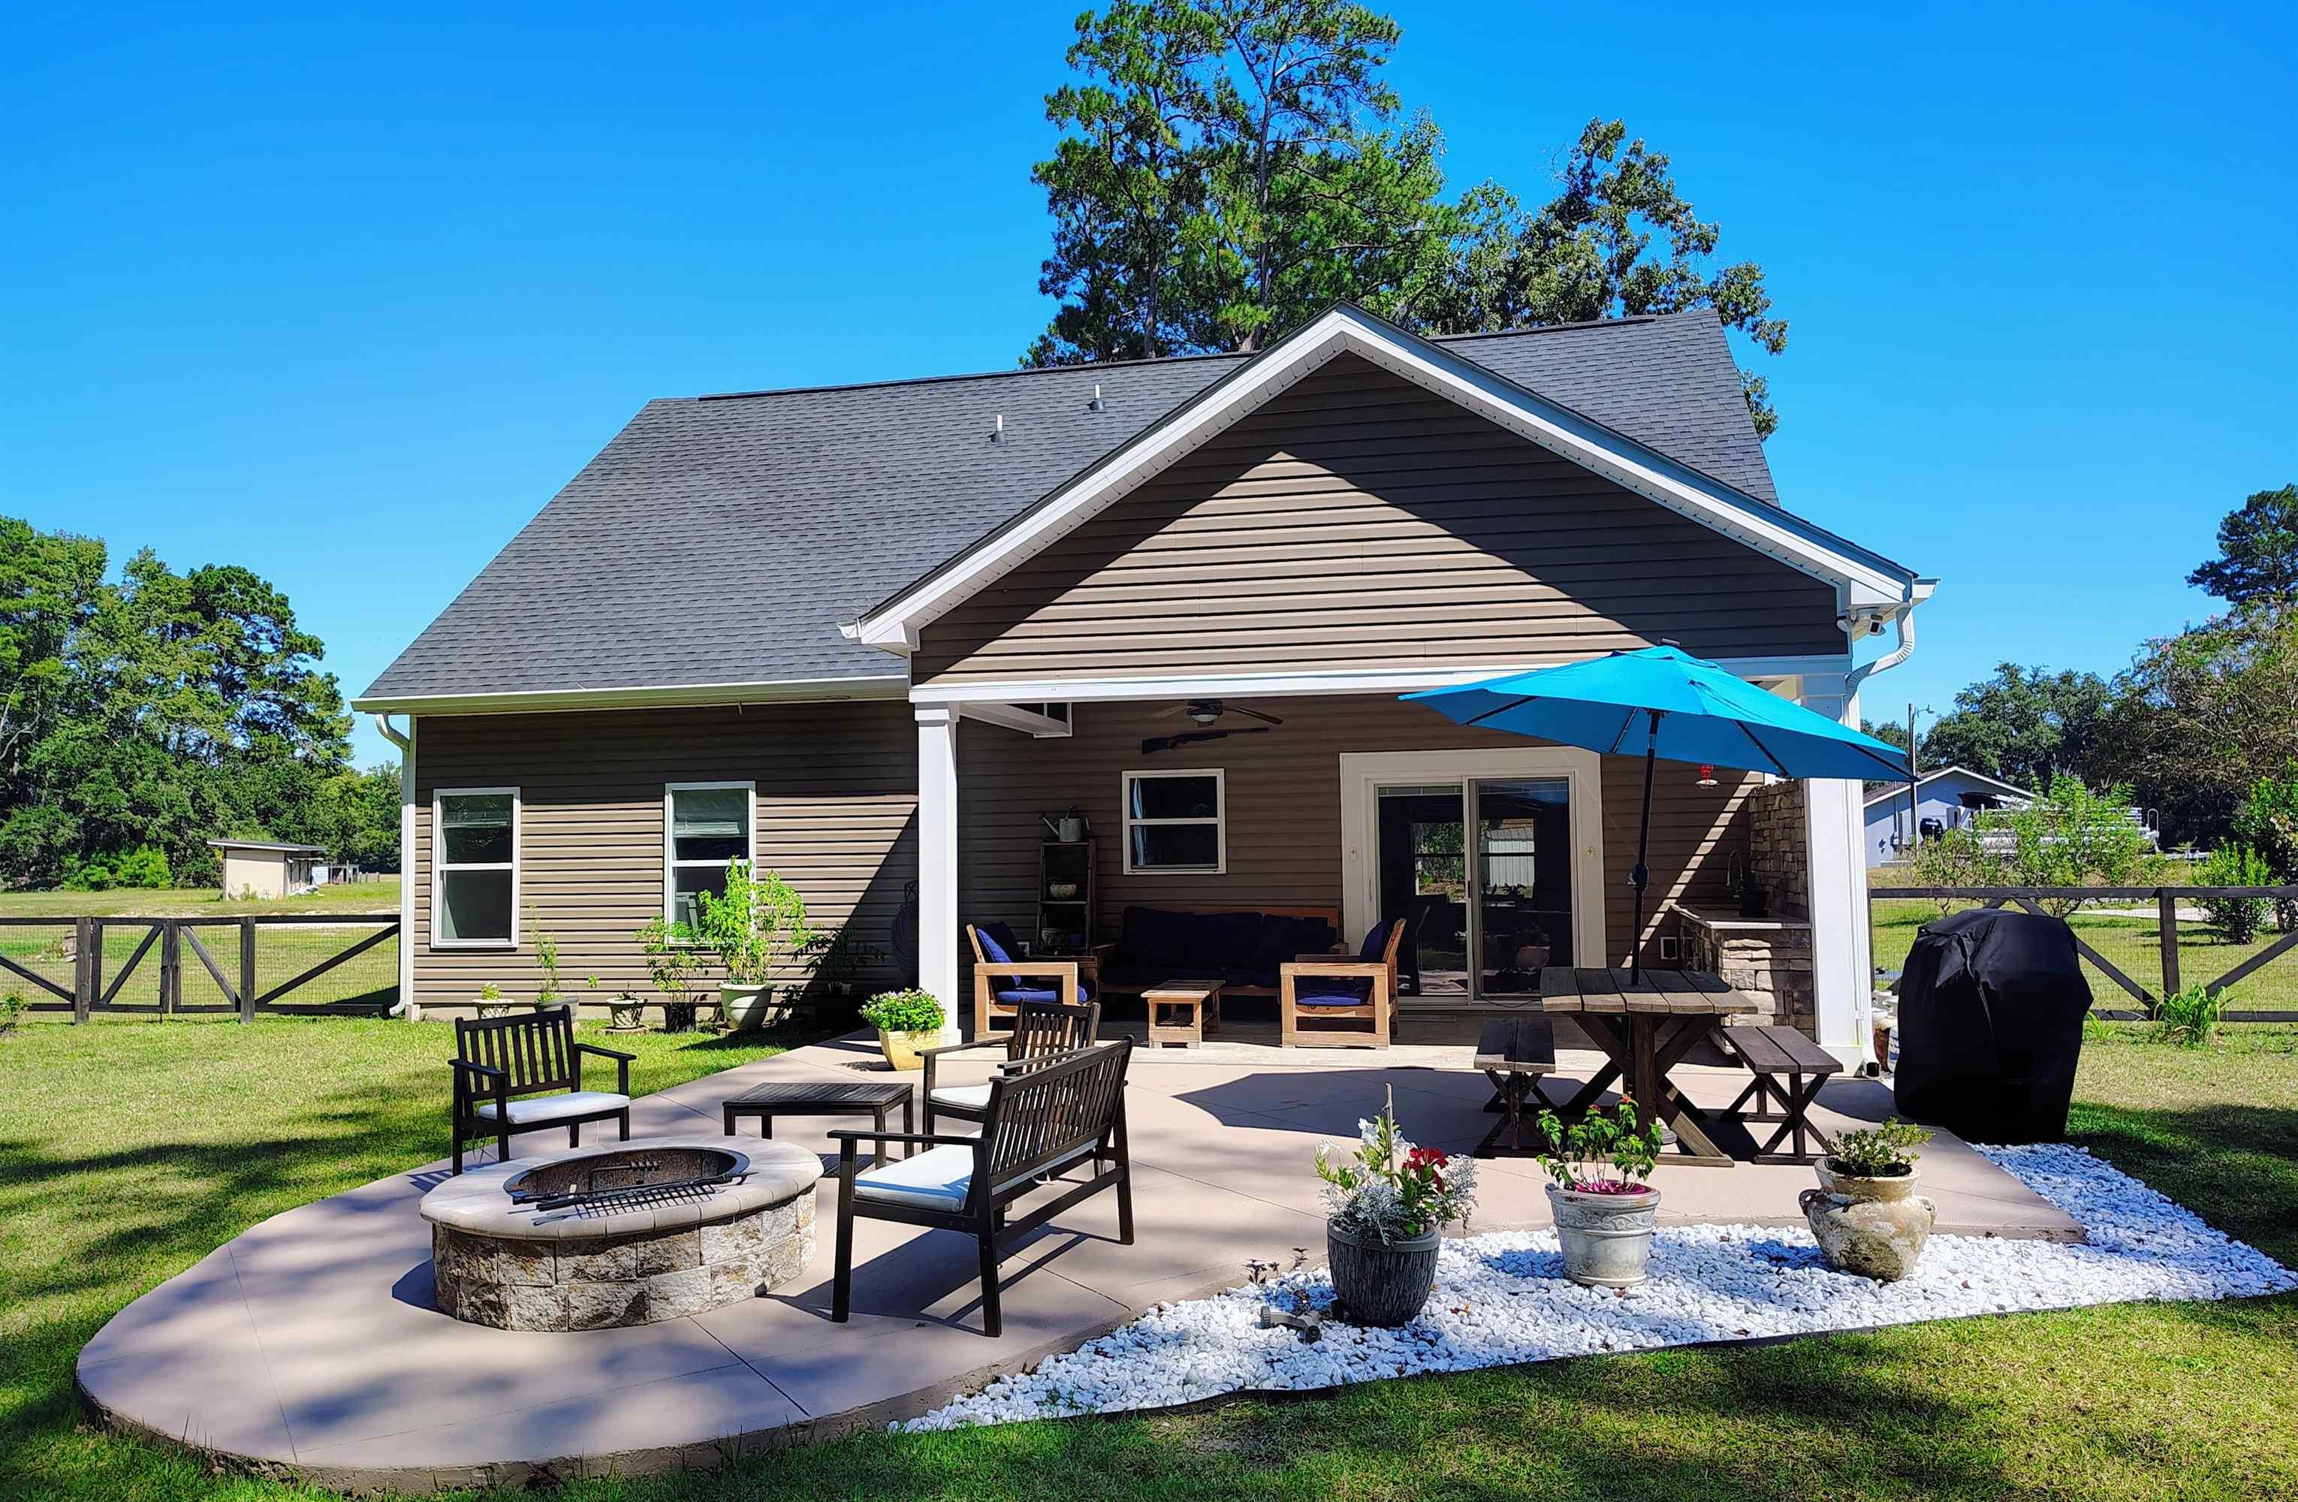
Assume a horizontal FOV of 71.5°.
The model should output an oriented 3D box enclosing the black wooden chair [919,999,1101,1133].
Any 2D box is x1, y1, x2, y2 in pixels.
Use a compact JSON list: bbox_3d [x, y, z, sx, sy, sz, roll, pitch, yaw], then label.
[{"bbox_3d":[-0.616,1.558,7.206,0.620,0.800,0.650,-4,-5,42],"label":"black wooden chair"}]

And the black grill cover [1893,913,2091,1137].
[{"bbox_3d":[4.620,1.466,8.830,0.630,1.180,1.150,-1,-3,6],"label":"black grill cover"}]

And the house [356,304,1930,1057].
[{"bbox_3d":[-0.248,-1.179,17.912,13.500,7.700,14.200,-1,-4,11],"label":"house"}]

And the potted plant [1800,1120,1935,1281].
[{"bbox_3d":[2.497,1.558,5.571,0.439,0.521,0.410,-1,-4,11],"label":"potted plant"}]

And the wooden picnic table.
[{"bbox_3d":[2.503,1.574,8.147,0.940,0.765,2.000,-2,-4,14],"label":"wooden picnic table"}]

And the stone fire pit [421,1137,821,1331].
[{"bbox_3d":[-1.965,1.790,6.020,1.430,0.375,1.430,-1,-3,0],"label":"stone fire pit"}]

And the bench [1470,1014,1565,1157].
[{"bbox_3d":[1.915,1.734,8.247,0.375,0.475,1.950,-2,-4,14],"label":"bench"}]

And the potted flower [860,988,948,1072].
[{"bbox_3d":[-1.735,1.975,11.300,0.610,0.570,0.580,0,-3,-11],"label":"potted flower"}]

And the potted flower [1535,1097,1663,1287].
[{"bbox_3d":[1.570,1.526,5.587,0.416,0.612,0.416,-1,-4,11],"label":"potted flower"}]

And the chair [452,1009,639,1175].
[{"bbox_3d":[-2.719,1.586,7.151,0.620,0.800,0.650,3,-5,-44],"label":"chair"}]

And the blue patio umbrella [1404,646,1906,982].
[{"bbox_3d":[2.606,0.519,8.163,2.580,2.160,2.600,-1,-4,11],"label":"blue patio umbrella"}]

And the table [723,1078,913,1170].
[{"bbox_3d":[-1.542,1.806,7.517,0.760,0.370,0.670,-1,-4,9],"label":"table"}]

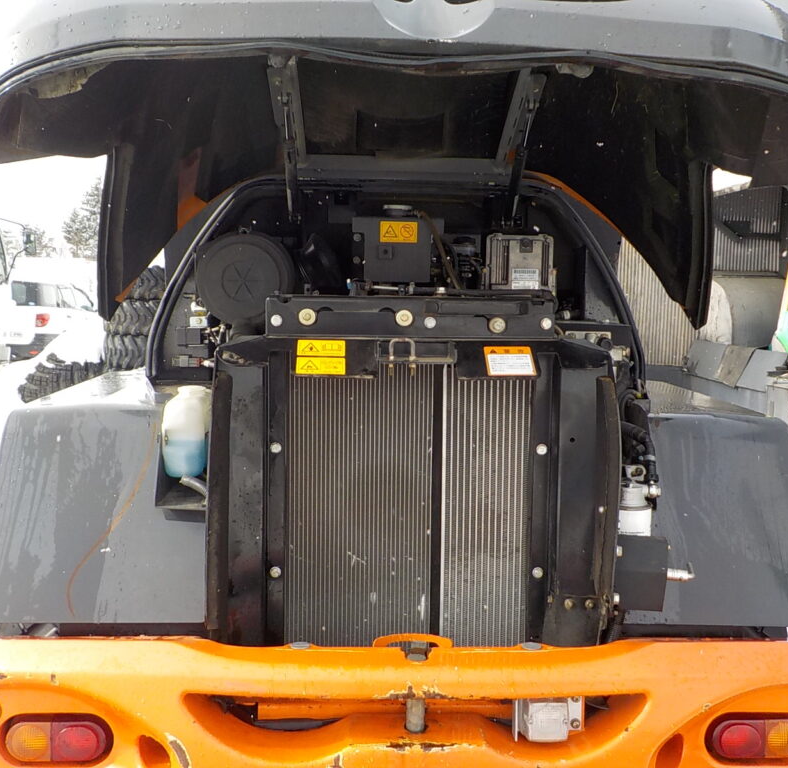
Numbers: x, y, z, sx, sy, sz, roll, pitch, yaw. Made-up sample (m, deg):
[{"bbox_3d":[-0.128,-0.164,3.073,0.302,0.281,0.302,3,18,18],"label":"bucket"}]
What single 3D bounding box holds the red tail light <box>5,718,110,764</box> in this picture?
[{"bbox_3d":[-0.719,0.752,1.888,0.207,0.084,0.049,1,5,-3],"label":"red tail light"}]

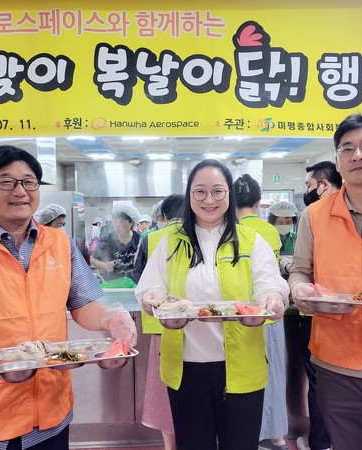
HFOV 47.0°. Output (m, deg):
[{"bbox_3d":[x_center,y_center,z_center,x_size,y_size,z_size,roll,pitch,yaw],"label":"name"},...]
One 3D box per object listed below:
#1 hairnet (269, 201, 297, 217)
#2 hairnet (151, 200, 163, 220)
[{"bbox_3d":[0.751,-0.117,3.050,0.210,0.130,0.240,0,12,7],"label":"hairnet"},{"bbox_3d":[-0.113,-0.116,3.120,0.210,0.145,0.240,-1,9,-7],"label":"hairnet"}]

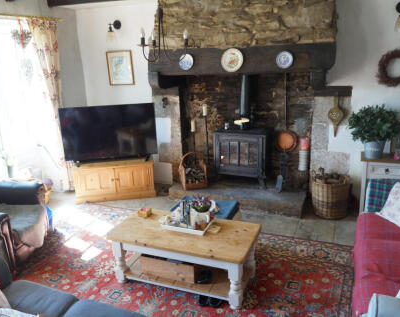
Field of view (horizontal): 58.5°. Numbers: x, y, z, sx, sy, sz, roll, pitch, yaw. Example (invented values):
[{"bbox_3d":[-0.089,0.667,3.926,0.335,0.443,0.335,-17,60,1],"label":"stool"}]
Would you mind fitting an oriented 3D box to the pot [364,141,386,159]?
[{"bbox_3d":[1.765,-0.094,3.625,0.200,0.165,0.200,4,16,22],"label":"pot"}]

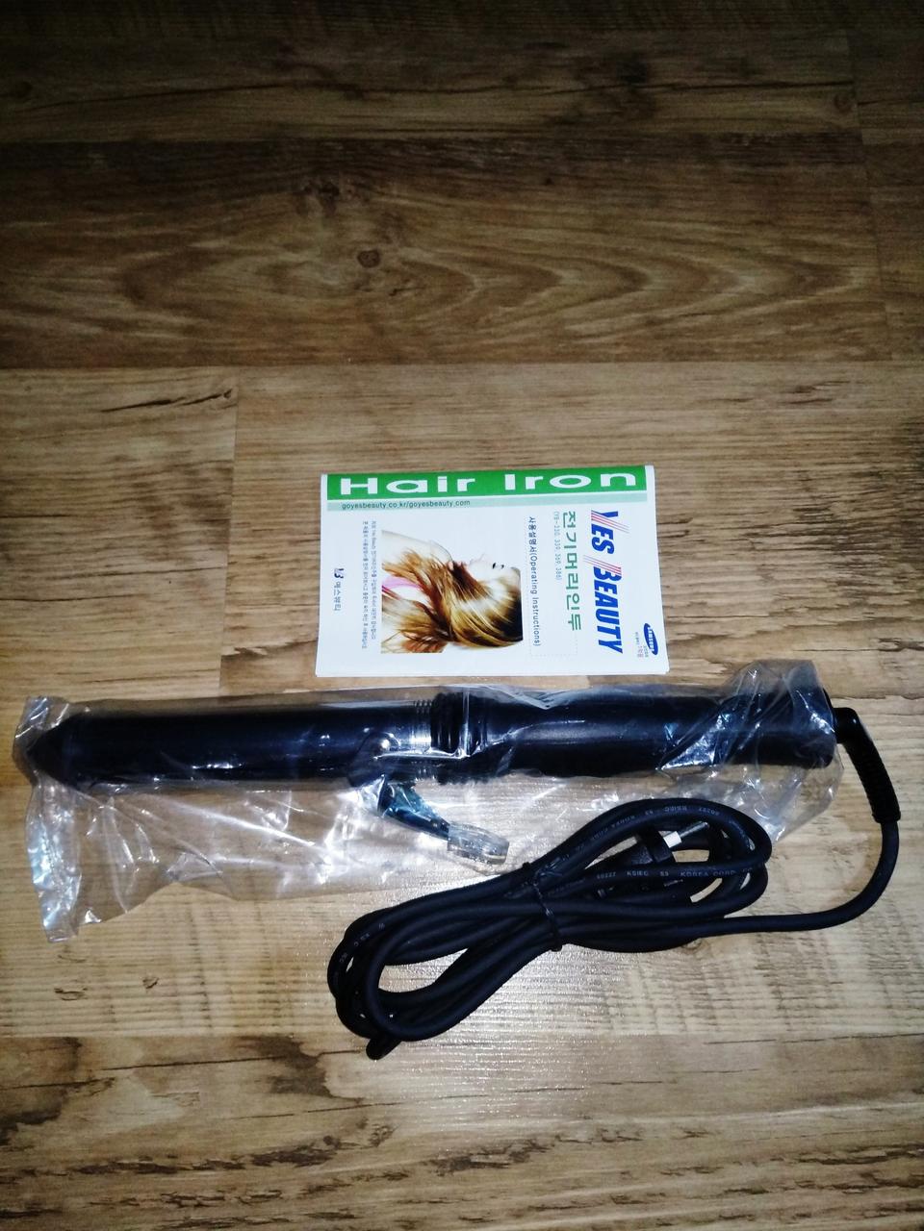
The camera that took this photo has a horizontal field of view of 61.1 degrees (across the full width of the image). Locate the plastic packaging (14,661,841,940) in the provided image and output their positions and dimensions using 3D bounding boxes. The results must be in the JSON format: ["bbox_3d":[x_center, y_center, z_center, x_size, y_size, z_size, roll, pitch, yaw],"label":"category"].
[{"bbox_3d":[-0.015,0.074,0.332,0.361,0.040,0.104,-4,78,0],"label":"plastic packaging"}]

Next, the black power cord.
[{"bbox_3d":[0.069,0.120,0.327,0.255,0.030,0.084,-20,79,-4],"label":"black power cord"}]

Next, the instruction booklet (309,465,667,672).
[{"bbox_3d":[0.013,-0.022,0.371,0.163,0.003,0.101,-1,78,0],"label":"instruction booklet"}]

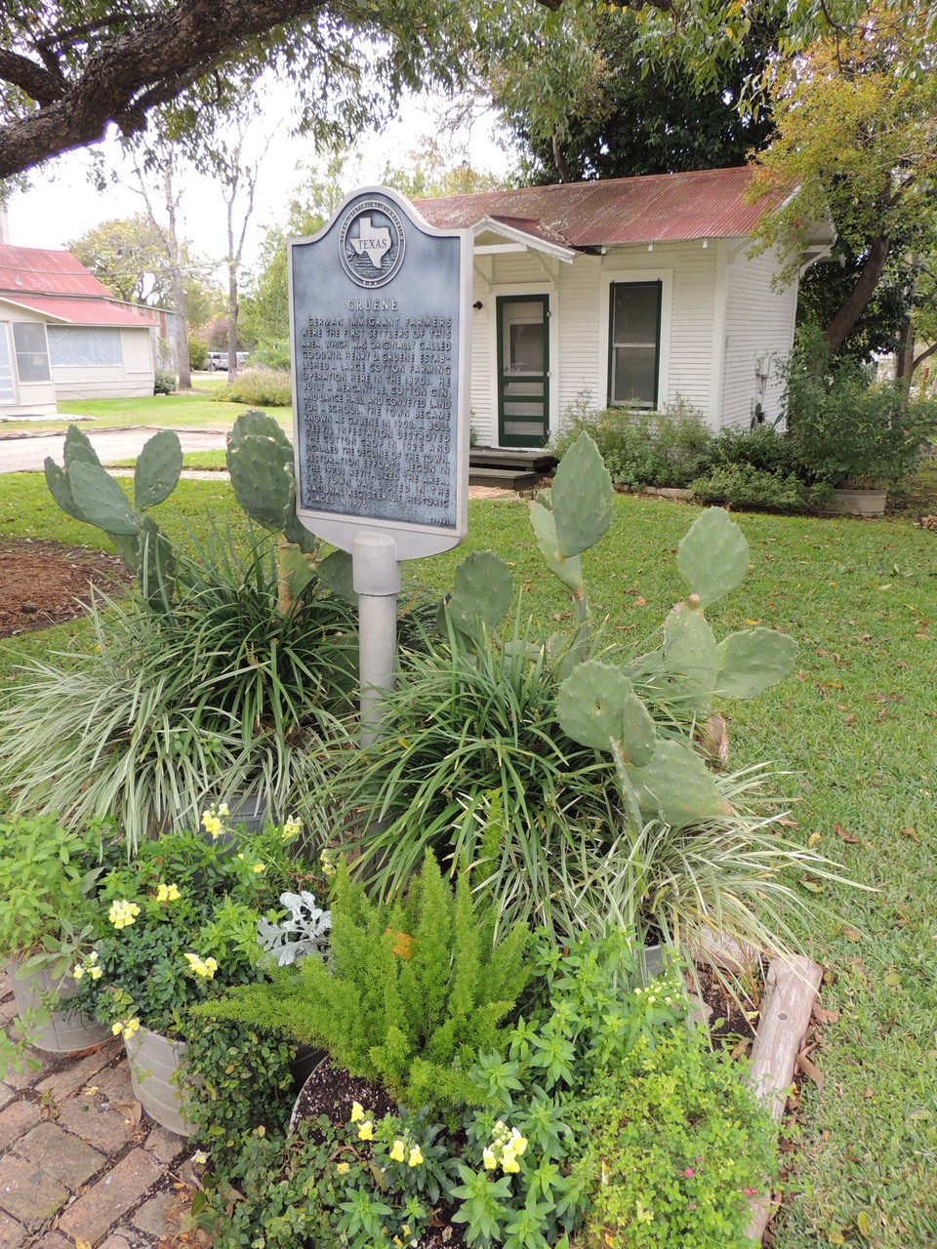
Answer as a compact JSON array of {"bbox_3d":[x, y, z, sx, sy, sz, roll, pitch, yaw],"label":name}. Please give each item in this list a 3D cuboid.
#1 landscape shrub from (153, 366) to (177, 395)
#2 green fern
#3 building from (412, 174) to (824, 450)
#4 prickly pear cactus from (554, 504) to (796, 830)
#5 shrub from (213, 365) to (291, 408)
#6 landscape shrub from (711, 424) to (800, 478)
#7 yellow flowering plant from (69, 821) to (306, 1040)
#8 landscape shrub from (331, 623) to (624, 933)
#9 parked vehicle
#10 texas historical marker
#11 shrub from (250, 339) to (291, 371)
[{"bbox_3d":[-10.983,-8.806,31.293,0.880,0.970,0.850,-6,19,-18],"label":"landscape shrub"},{"bbox_3d":[-0.196,0.675,1.712,0.620,0.480,0.480,-3,18,-8],"label":"green fern"},{"bbox_3d":[1.683,-4.600,13.370,6.600,4.030,5.150,11,21,30],"label":"building"},{"bbox_3d":[0.663,0.169,2.769,0.740,1.050,0.620,4,19,14],"label":"prickly pear cactus"},{"bbox_3d":[-6.431,-7.230,26.240,2.500,1.150,1.800,-4,18,-13],"label":"shrub"},{"bbox_3d":[3.514,-2.104,10.626,1.100,0.800,0.950,5,19,17],"label":"landscape shrub"},{"bbox_3d":[-0.643,0.673,1.984,0.550,0.420,0.500,-7,19,-20],"label":"yellow flowering plant"},{"bbox_3d":[0.023,0.412,2.679,0.870,0.740,0.860,0,18,0],"label":"landscape shrub"},{"bbox_3d":[-23.672,-25.501,84.203,1.950,1.800,4.800,-15,23,-38],"label":"parked vehicle"},{"bbox_3d":[-0.302,-0.810,2.905,0.680,1.187,0.060,10,18,27],"label":"texas historical marker"},{"bbox_3d":[-8.299,-10.986,36.372,2.100,1.800,1.900,-4,18,-12],"label":"shrub"}]

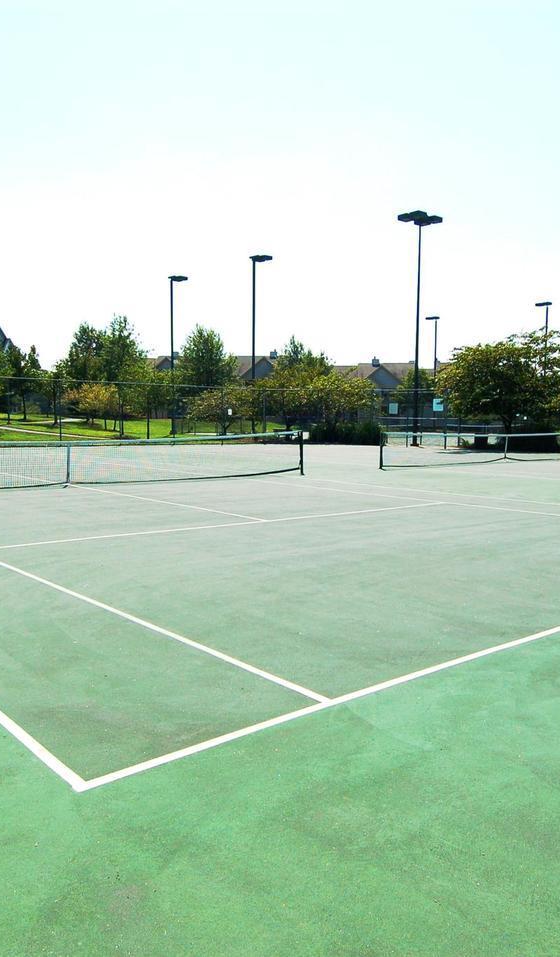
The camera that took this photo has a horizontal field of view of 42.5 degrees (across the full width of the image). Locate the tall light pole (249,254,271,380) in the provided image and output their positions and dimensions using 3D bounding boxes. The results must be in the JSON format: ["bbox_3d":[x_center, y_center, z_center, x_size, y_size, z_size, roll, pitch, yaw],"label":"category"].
[{"bbox_3d":[-1.505,-9.085,50.438,1.231,12.515,1.026,-3,6,-39],"label":"tall light pole"}]

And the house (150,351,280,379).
[{"bbox_3d":[-11.456,-15.662,127.400,25.000,11.600,13.500,1,5,0],"label":"house"}]

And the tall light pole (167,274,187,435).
[{"bbox_3d":[-8.276,-9.828,58.245,1.231,12.515,1.077,-3,6,-39],"label":"tall light pole"}]

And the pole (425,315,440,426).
[{"bbox_3d":[16.480,-11.254,78.233,1.231,12.515,1.180,-3,6,-39],"label":"pole"}]

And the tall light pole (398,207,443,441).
[{"bbox_3d":[7.389,-8.018,39.109,1.847,12.515,1.436,-3,6,-39],"label":"tall light pole"}]

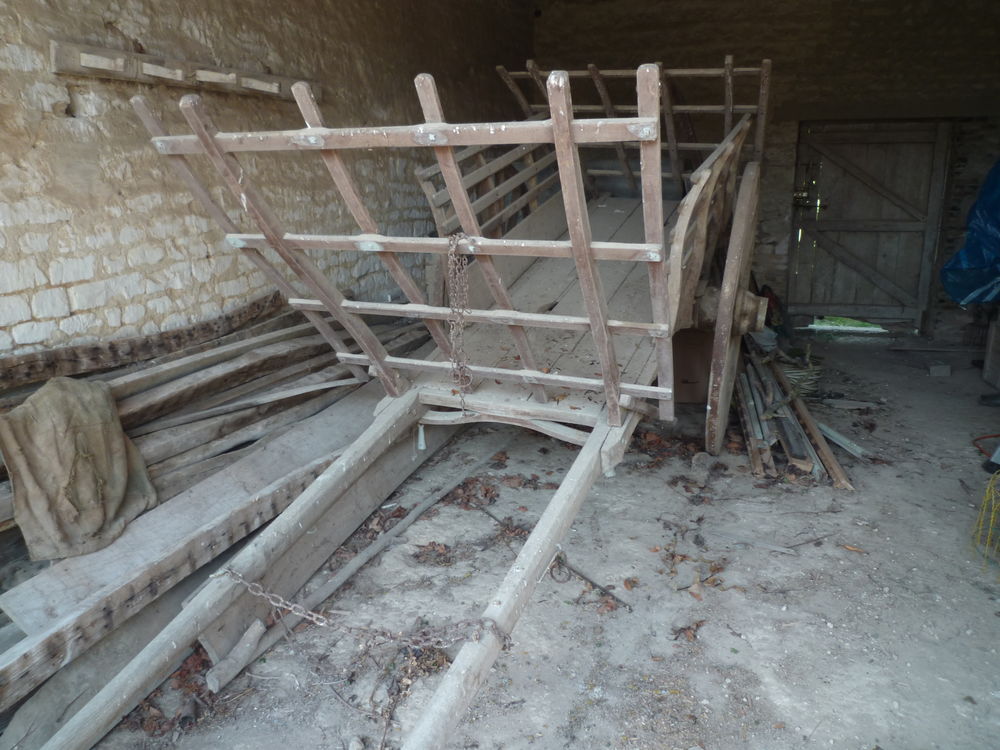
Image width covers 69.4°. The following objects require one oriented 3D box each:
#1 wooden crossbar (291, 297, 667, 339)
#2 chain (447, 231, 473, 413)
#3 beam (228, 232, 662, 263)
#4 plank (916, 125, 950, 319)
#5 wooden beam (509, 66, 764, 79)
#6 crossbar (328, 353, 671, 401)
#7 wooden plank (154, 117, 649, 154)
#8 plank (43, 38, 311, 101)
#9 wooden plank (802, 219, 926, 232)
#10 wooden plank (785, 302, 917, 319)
[{"bbox_3d":[-0.150,-0.220,2.742,1.569,0.048,0.025,6,59,23],"label":"wooden crossbar"},{"bbox_3d":[-0.130,-0.170,2.438,0.068,0.618,0.060,6,17,23],"label":"chain"},{"bbox_3d":[-0.271,-0.435,2.437,1.626,0.054,0.025,6,59,23],"label":"beam"},{"bbox_3d":[3.863,-1.340,6.437,0.110,1.717,0.050,2,16,19],"label":"plank"},{"bbox_3d":[0.816,-1.944,4.647,1.681,0.046,0.030,9,18,22],"label":"wooden beam"},{"bbox_3d":[-0.042,-0.002,3.060,1.528,0.048,0.025,6,59,23],"label":"crossbar"},{"bbox_3d":[-0.373,-0.677,2.072,1.651,0.055,0.026,6,59,23],"label":"wooden plank"},{"bbox_3d":[-1.294,-1.341,3.271,0.040,0.108,1.573,5,18,22],"label":"plank"},{"bbox_3d":[3.316,-1.362,6.624,1.022,0.105,0.040,4,16,18],"label":"wooden plank"},{"bbox_3d":[3.309,-0.609,6.840,1.093,0.100,0.040,4,16,18],"label":"wooden plank"}]

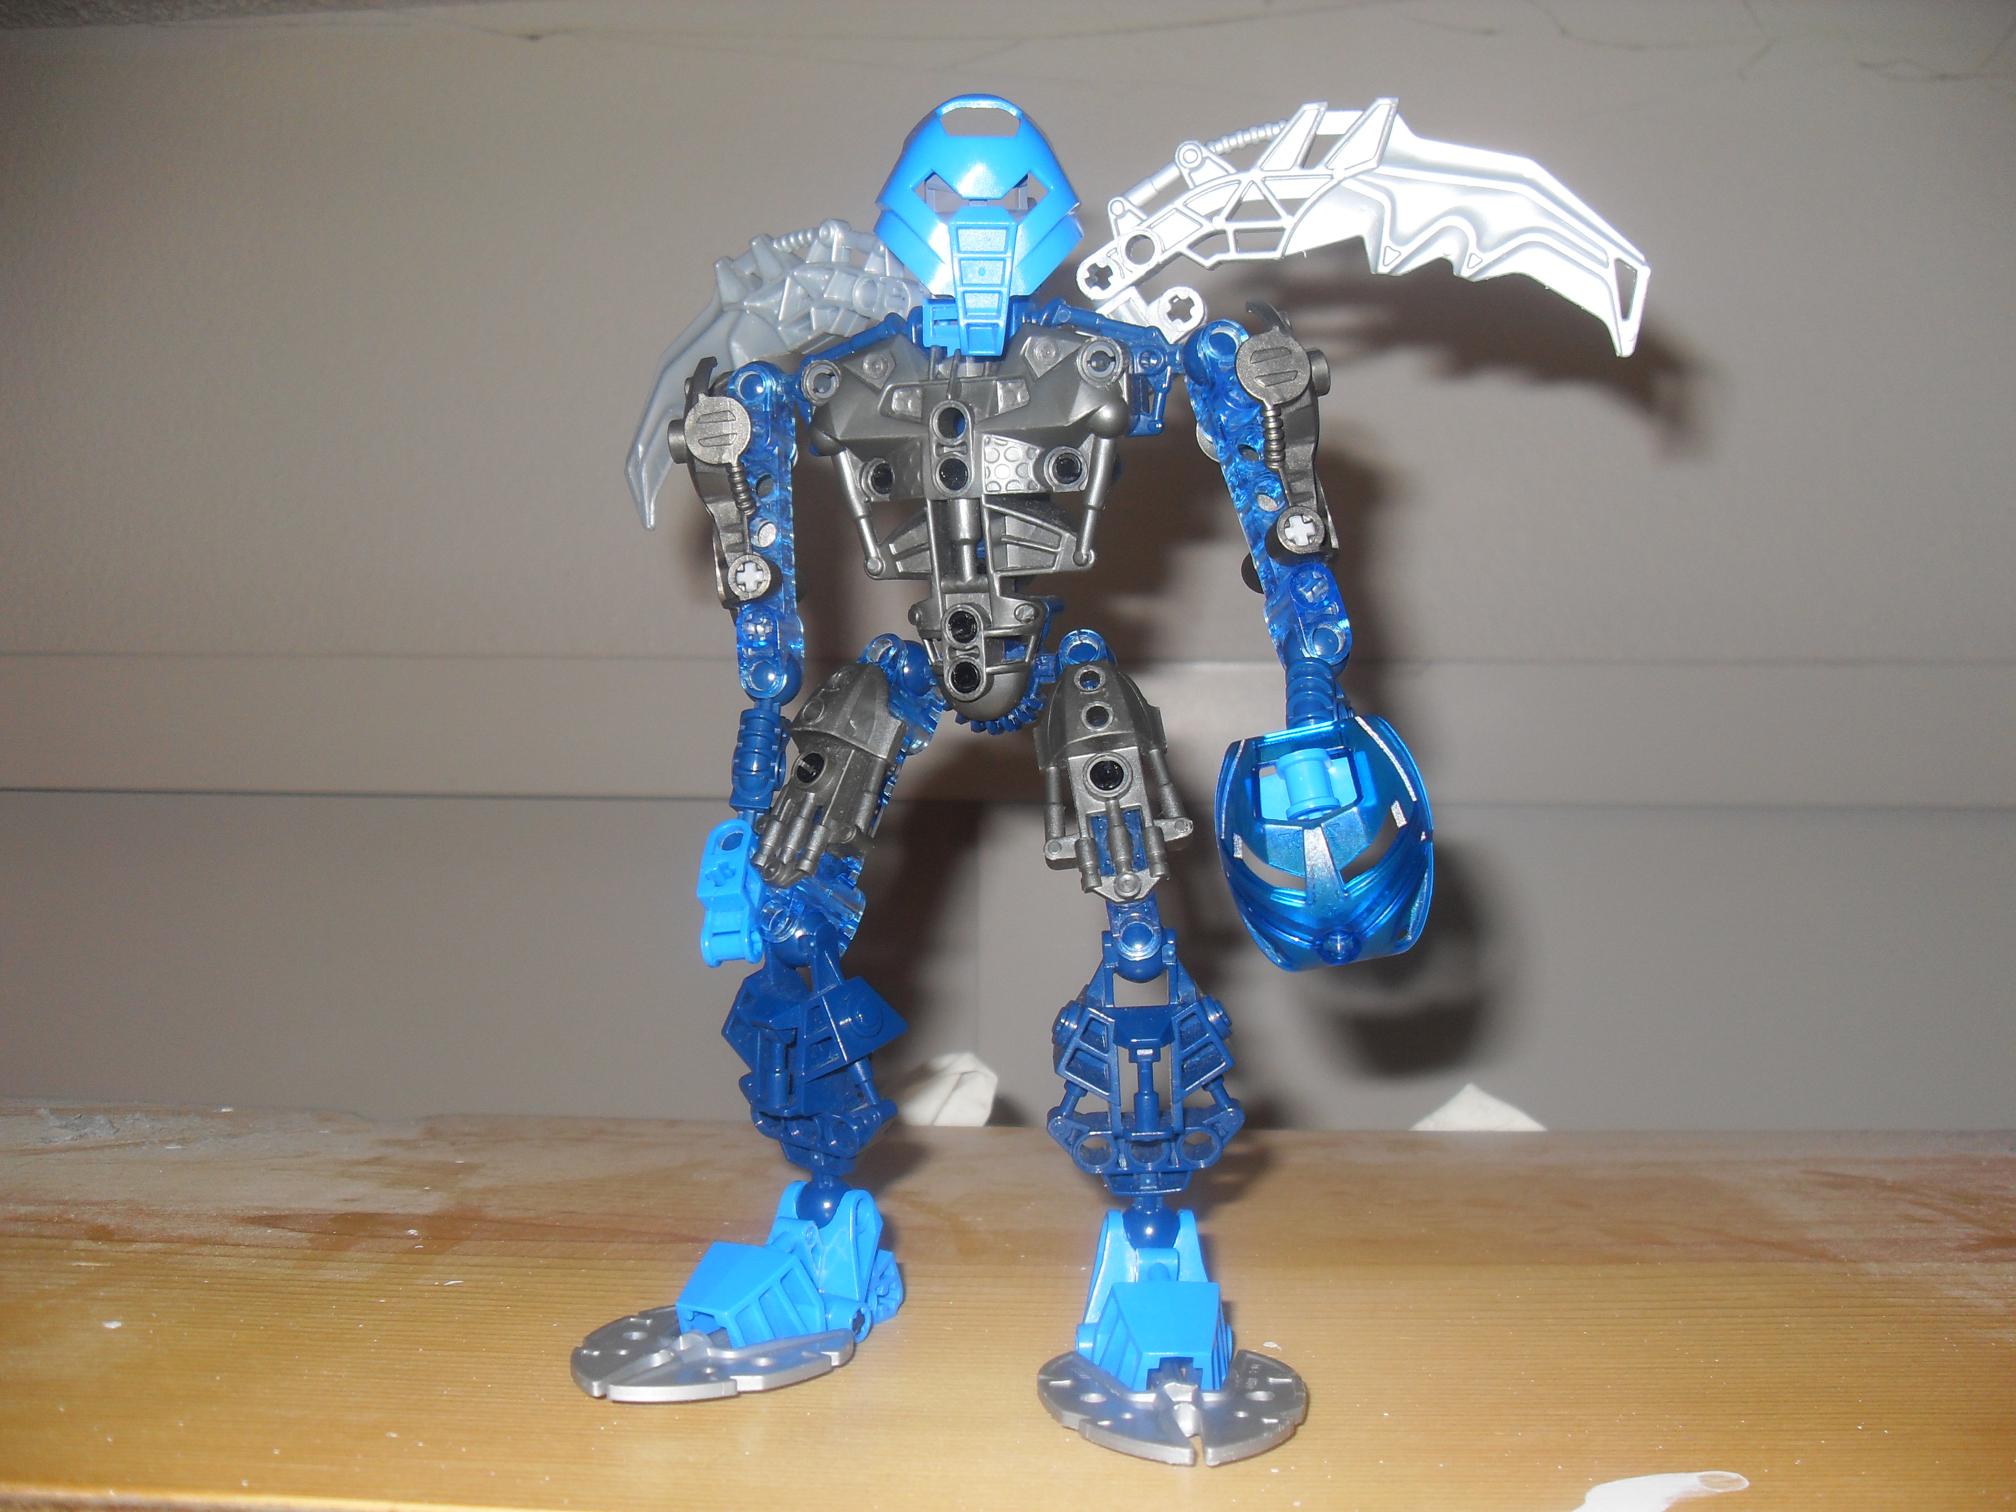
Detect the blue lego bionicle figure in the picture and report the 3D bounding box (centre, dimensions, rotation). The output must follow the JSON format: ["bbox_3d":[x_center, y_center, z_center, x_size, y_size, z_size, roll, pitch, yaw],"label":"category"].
[{"bbox_3d":[0.009,-0.004,0.325,0.183,0.202,0.100,1,5,13],"label":"blue lego bionicle figure"}]

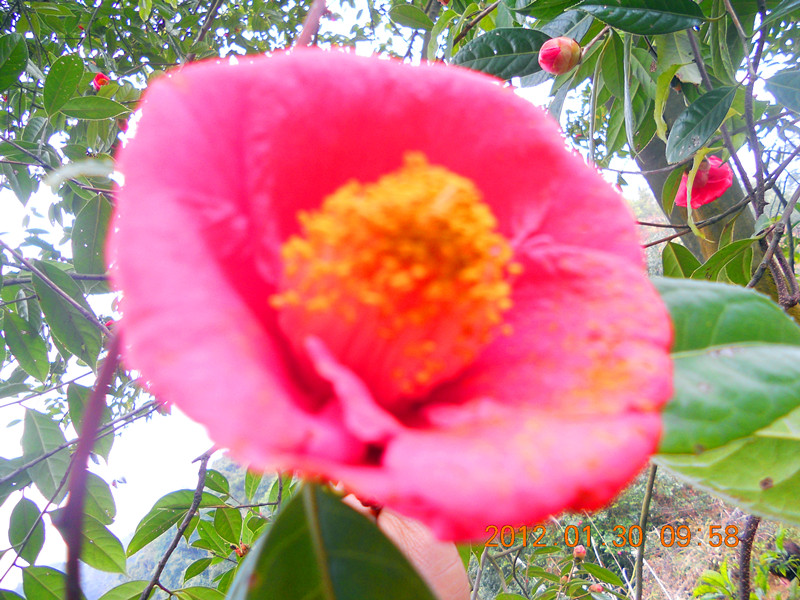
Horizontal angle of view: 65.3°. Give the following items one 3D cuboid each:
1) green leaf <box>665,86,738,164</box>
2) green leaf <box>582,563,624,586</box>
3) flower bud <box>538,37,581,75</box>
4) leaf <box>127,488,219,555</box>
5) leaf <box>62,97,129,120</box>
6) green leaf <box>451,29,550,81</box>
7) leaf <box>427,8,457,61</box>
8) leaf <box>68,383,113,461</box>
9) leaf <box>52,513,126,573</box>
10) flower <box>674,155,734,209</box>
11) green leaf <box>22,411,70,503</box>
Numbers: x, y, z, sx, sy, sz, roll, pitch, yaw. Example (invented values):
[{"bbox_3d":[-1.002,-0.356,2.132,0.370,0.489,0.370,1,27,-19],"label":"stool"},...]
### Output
[{"bbox_3d":[0.282,-0.163,0.580,0.040,0.110,0.010,38,-12,30],"label":"green leaf"},{"bbox_3d":[0.294,0.396,0.900,0.064,0.025,0.008,28,-50,9],"label":"green leaf"},{"bbox_3d":[0.107,-0.165,0.420,0.028,0.025,0.025,-15,-10,-15],"label":"flower bud"},{"bbox_3d":[-0.191,0.183,0.520,0.085,0.018,0.038,-26,-48,-7],"label":"leaf"},{"bbox_3d":[-0.367,-0.231,0.750,0.078,0.009,0.036,3,-41,-7],"label":"leaf"},{"bbox_3d":[0.081,-0.181,0.460,0.095,0.041,0.010,-16,-30,-18],"label":"green leaf"},{"bbox_3d":[0.049,-0.297,0.700,0.015,0.077,0.025,35,-18,-30],"label":"leaf"},{"bbox_3d":[-0.323,0.127,0.650,0.040,0.094,0.010,-37,-13,21],"label":"leaf"},{"bbox_3d":[-0.274,0.211,0.550,0.085,0.039,0.010,34,32,7],"label":"leaf"},{"bbox_3d":[0.306,-0.120,0.630,0.056,0.050,0.042,-5,-42,19],"label":"flower"},{"bbox_3d":[-0.344,0.149,0.600,0.043,0.099,0.010,-29,-12,4],"label":"green leaf"}]

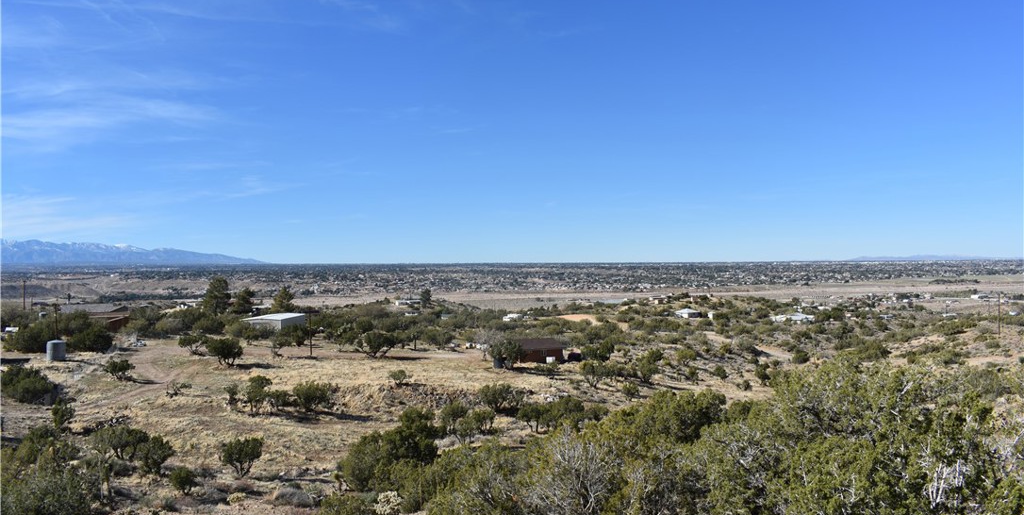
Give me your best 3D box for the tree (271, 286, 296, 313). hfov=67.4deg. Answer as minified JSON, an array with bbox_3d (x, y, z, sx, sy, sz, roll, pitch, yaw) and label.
[{"bbox_3d":[-66.040,12.500,222.000,7.140,8.240,7.140,0,0,0],"label":"tree"}]

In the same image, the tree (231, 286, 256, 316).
[{"bbox_3d":[-76.830,12.750,220.000,6.940,8.310,6.940,0,0,0],"label":"tree"}]

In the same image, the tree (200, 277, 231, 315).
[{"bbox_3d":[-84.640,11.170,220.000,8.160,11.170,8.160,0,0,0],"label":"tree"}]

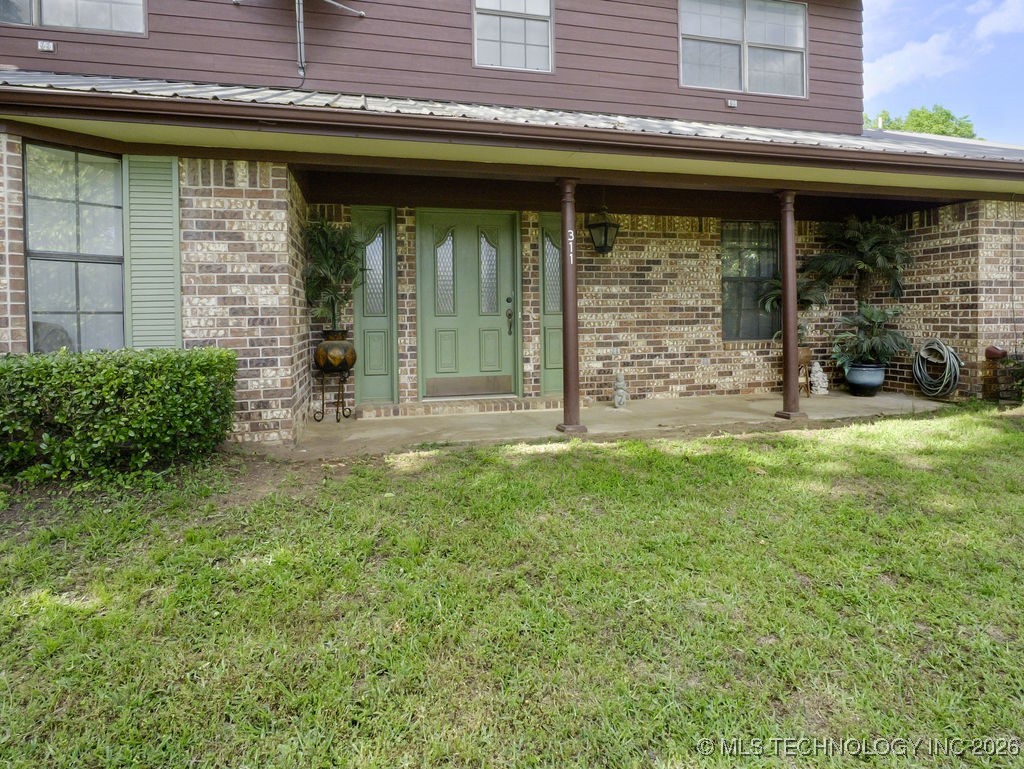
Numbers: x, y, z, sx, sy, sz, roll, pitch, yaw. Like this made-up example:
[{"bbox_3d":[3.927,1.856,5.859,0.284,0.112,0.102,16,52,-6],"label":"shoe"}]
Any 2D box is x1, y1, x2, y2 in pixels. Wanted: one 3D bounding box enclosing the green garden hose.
[{"bbox_3d":[4.848,-0.182,6.070,0.180,0.670,0.440,-1,2,-12],"label":"green garden hose"}]

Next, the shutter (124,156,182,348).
[{"bbox_3d":[-2.591,-0.903,3.850,0.355,1.480,0.035,-1,2,-12],"label":"shutter"}]

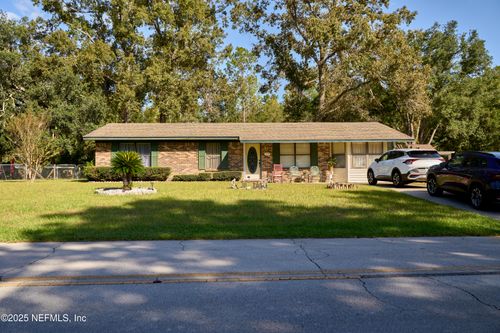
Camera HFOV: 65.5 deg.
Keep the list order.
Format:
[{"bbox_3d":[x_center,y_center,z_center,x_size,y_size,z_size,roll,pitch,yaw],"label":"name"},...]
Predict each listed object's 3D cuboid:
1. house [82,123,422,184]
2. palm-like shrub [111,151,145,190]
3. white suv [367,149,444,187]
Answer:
[{"bbox_3d":[-0.200,-0.980,24.900,17.700,3.750,9.100,0,0,0],"label":"house"},{"bbox_3d":[-5.170,0.160,16.400,1.430,1.650,1.430,0,0,0],"label":"palm-like shrub"},{"bbox_3d":[7.220,0.070,18.400,1.870,1.670,4.660,0,0,-5],"label":"white suv"}]

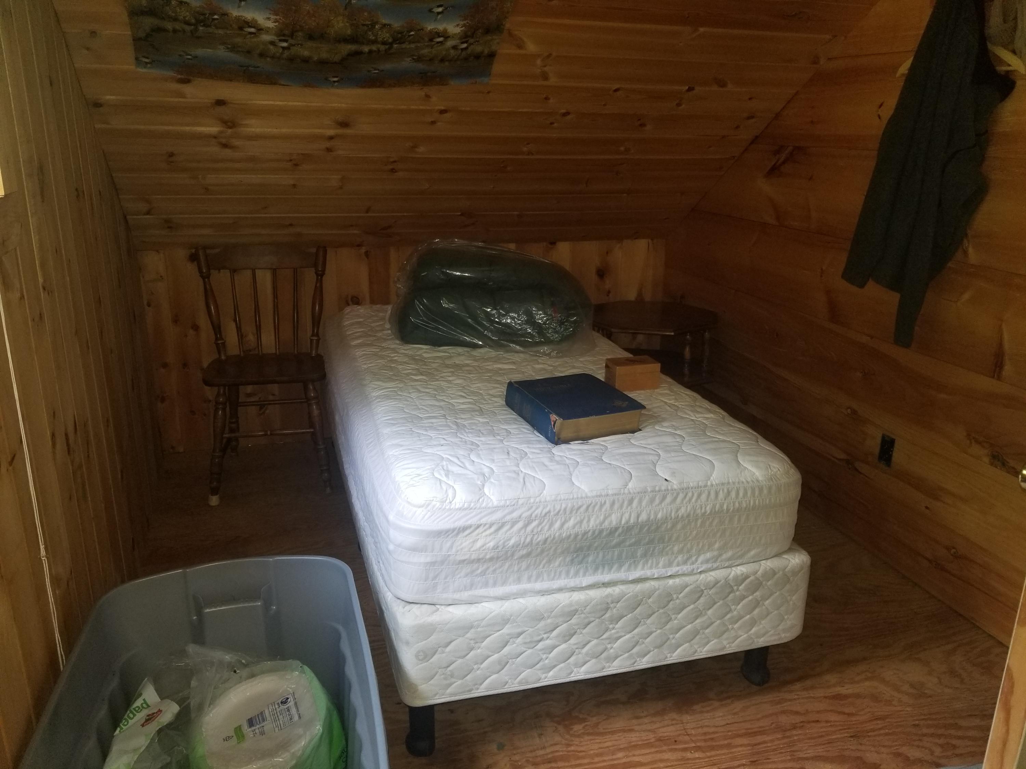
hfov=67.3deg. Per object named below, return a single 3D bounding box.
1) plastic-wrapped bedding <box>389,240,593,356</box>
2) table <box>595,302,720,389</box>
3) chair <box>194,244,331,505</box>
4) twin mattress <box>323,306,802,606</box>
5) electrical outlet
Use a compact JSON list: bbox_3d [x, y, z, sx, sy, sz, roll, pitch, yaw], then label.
[{"bbox_3d":[-0.065,-0.344,2.821,0.740,0.330,0.480,1,18,1],"label":"plastic-wrapped bedding"},{"bbox_3d":[0.584,-0.021,3.471,0.610,0.580,0.610,5,18,12],"label":"table"},{"bbox_3d":[-0.960,-0.070,3.045,0.500,0.886,0.540,-4,18,-14],"label":"chair"},{"bbox_3d":[-0.058,0.037,2.510,0.980,0.240,1.890,-4,18,-16],"label":"twin mattress"},{"bbox_3d":[1.216,0.217,2.514,0.015,0.102,0.060,-4,18,-15],"label":"electrical outlet"}]

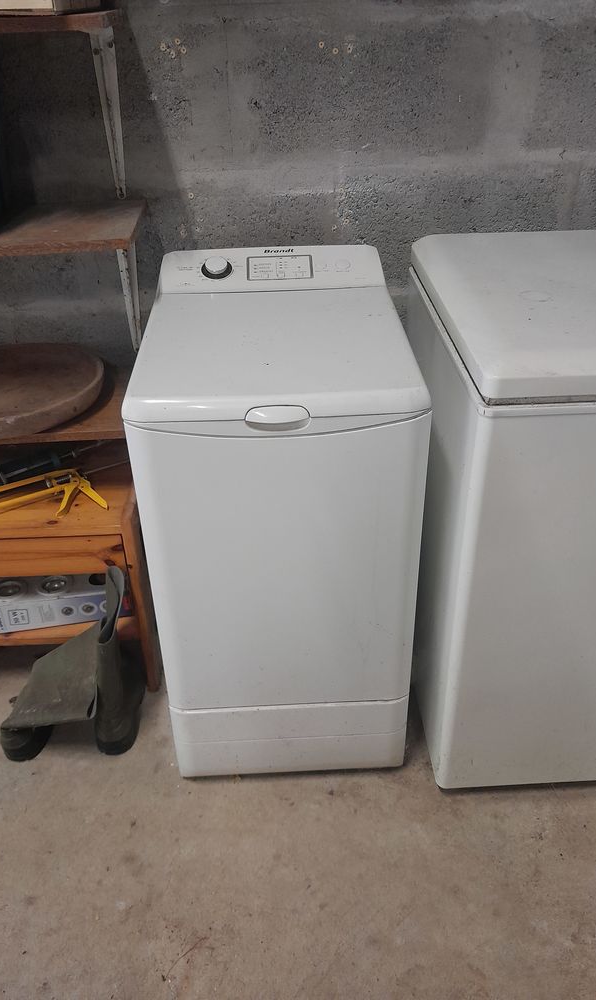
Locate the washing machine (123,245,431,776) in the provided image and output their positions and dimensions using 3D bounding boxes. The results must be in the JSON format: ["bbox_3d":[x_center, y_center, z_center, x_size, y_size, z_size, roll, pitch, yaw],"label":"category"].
[{"bbox_3d":[-0.032,0.013,1.552,0.434,0.848,0.615,-2,33,-1],"label":"washing machine"}]

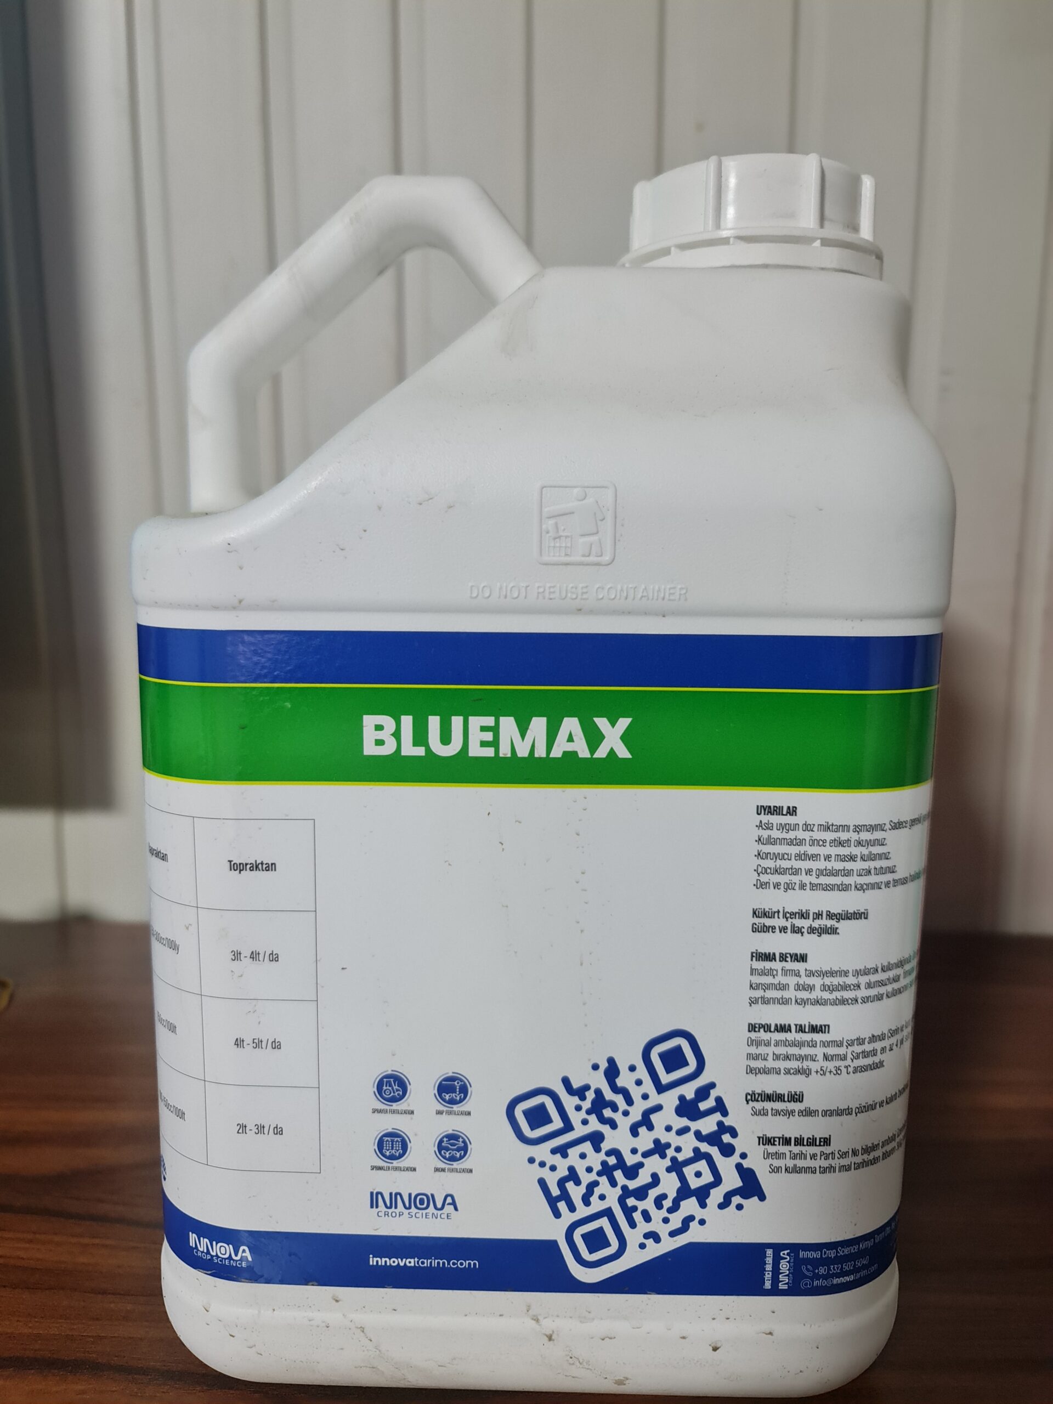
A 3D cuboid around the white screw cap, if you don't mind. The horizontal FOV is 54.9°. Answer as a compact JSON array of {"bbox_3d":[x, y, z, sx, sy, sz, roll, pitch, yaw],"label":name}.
[{"bbox_3d":[0.058,-0.117,0.264,0.067,0.025,0.067,1,8,2],"label":"white screw cap"}]

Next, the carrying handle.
[{"bbox_3d":[-0.043,-0.093,0.270,0.095,0.085,0.027,1,8,2],"label":"carrying handle"}]

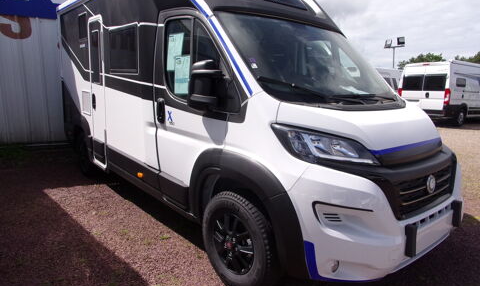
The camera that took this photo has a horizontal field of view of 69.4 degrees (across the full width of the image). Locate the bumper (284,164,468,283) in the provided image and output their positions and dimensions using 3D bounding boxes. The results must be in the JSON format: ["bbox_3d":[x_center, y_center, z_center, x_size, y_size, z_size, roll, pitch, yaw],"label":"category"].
[{"bbox_3d":[1.187,0.418,2.506,2.000,0.700,0.500,-6,14,-39],"label":"bumper"}]

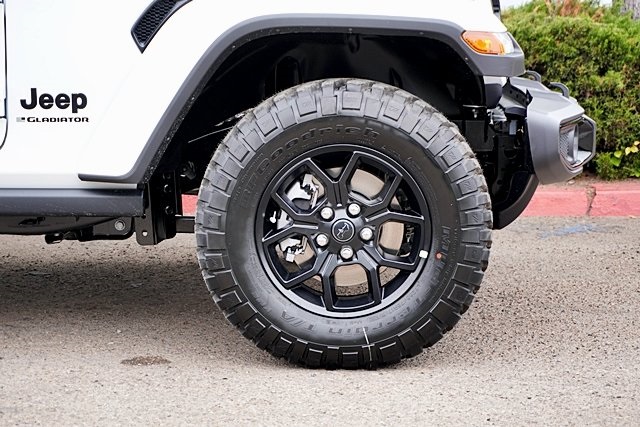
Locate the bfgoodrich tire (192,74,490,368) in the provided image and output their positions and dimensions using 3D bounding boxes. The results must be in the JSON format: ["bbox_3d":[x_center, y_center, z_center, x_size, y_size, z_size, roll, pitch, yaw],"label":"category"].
[{"bbox_3d":[0.066,0.023,3.661,0.812,0.784,0.255,0,8,2],"label":"bfgoodrich tire"}]

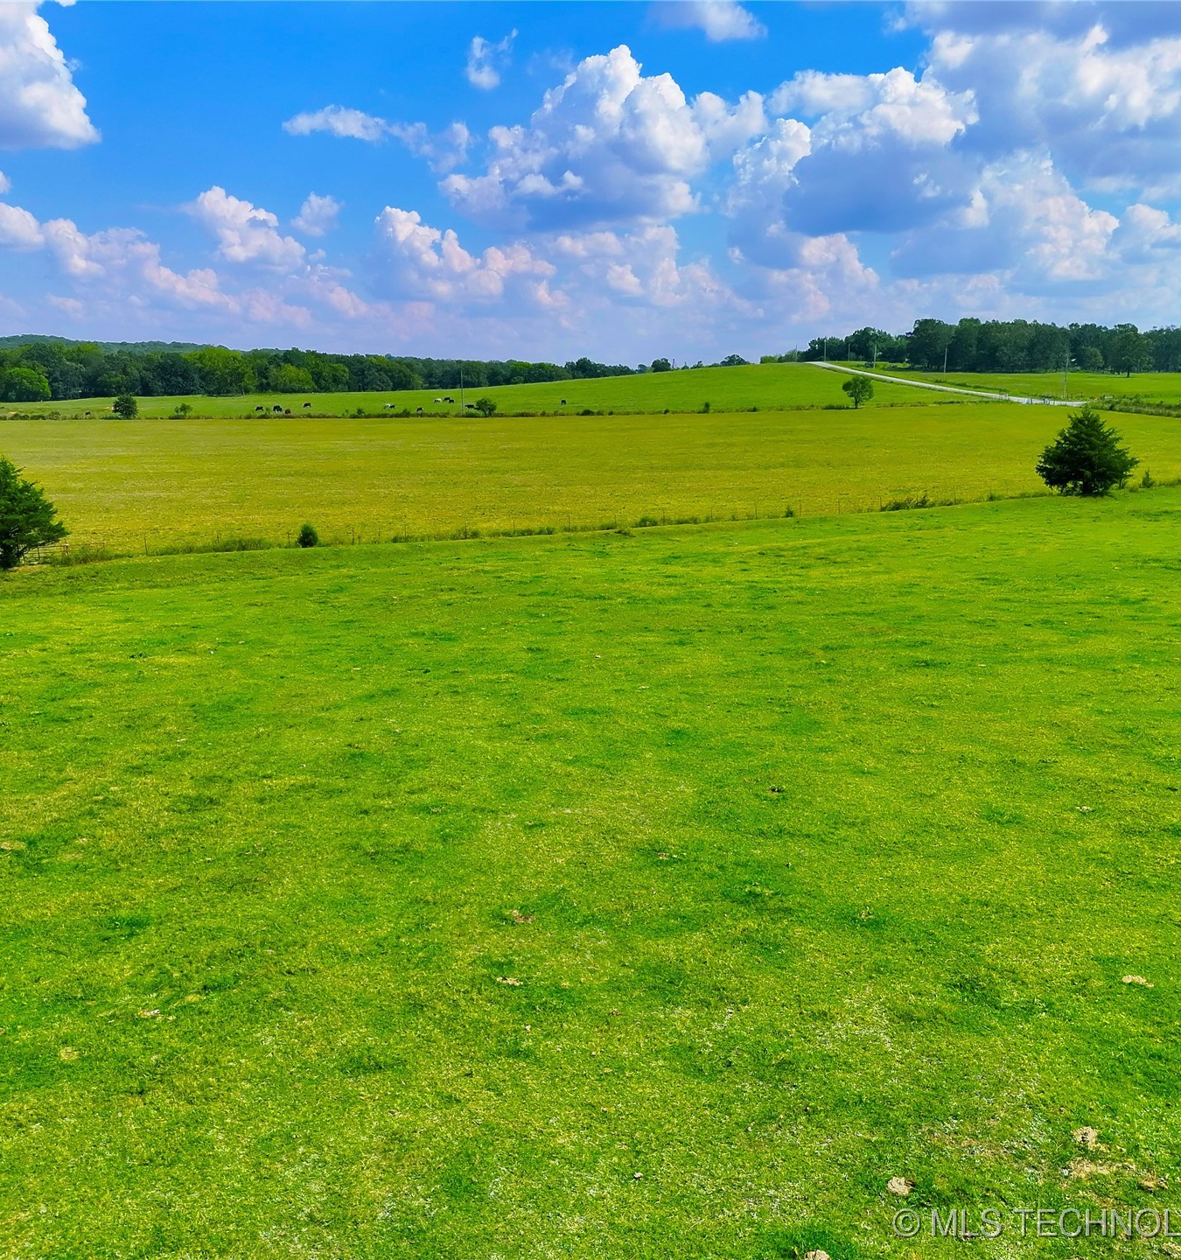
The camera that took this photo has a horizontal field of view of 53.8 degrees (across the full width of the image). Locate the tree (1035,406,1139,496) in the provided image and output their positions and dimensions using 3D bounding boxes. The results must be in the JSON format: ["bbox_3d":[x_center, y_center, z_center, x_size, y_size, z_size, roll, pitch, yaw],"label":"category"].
[{"bbox_3d":[40.411,-14.428,93.995,7.740,6.920,7.510,5,14,22],"label":"tree"}]

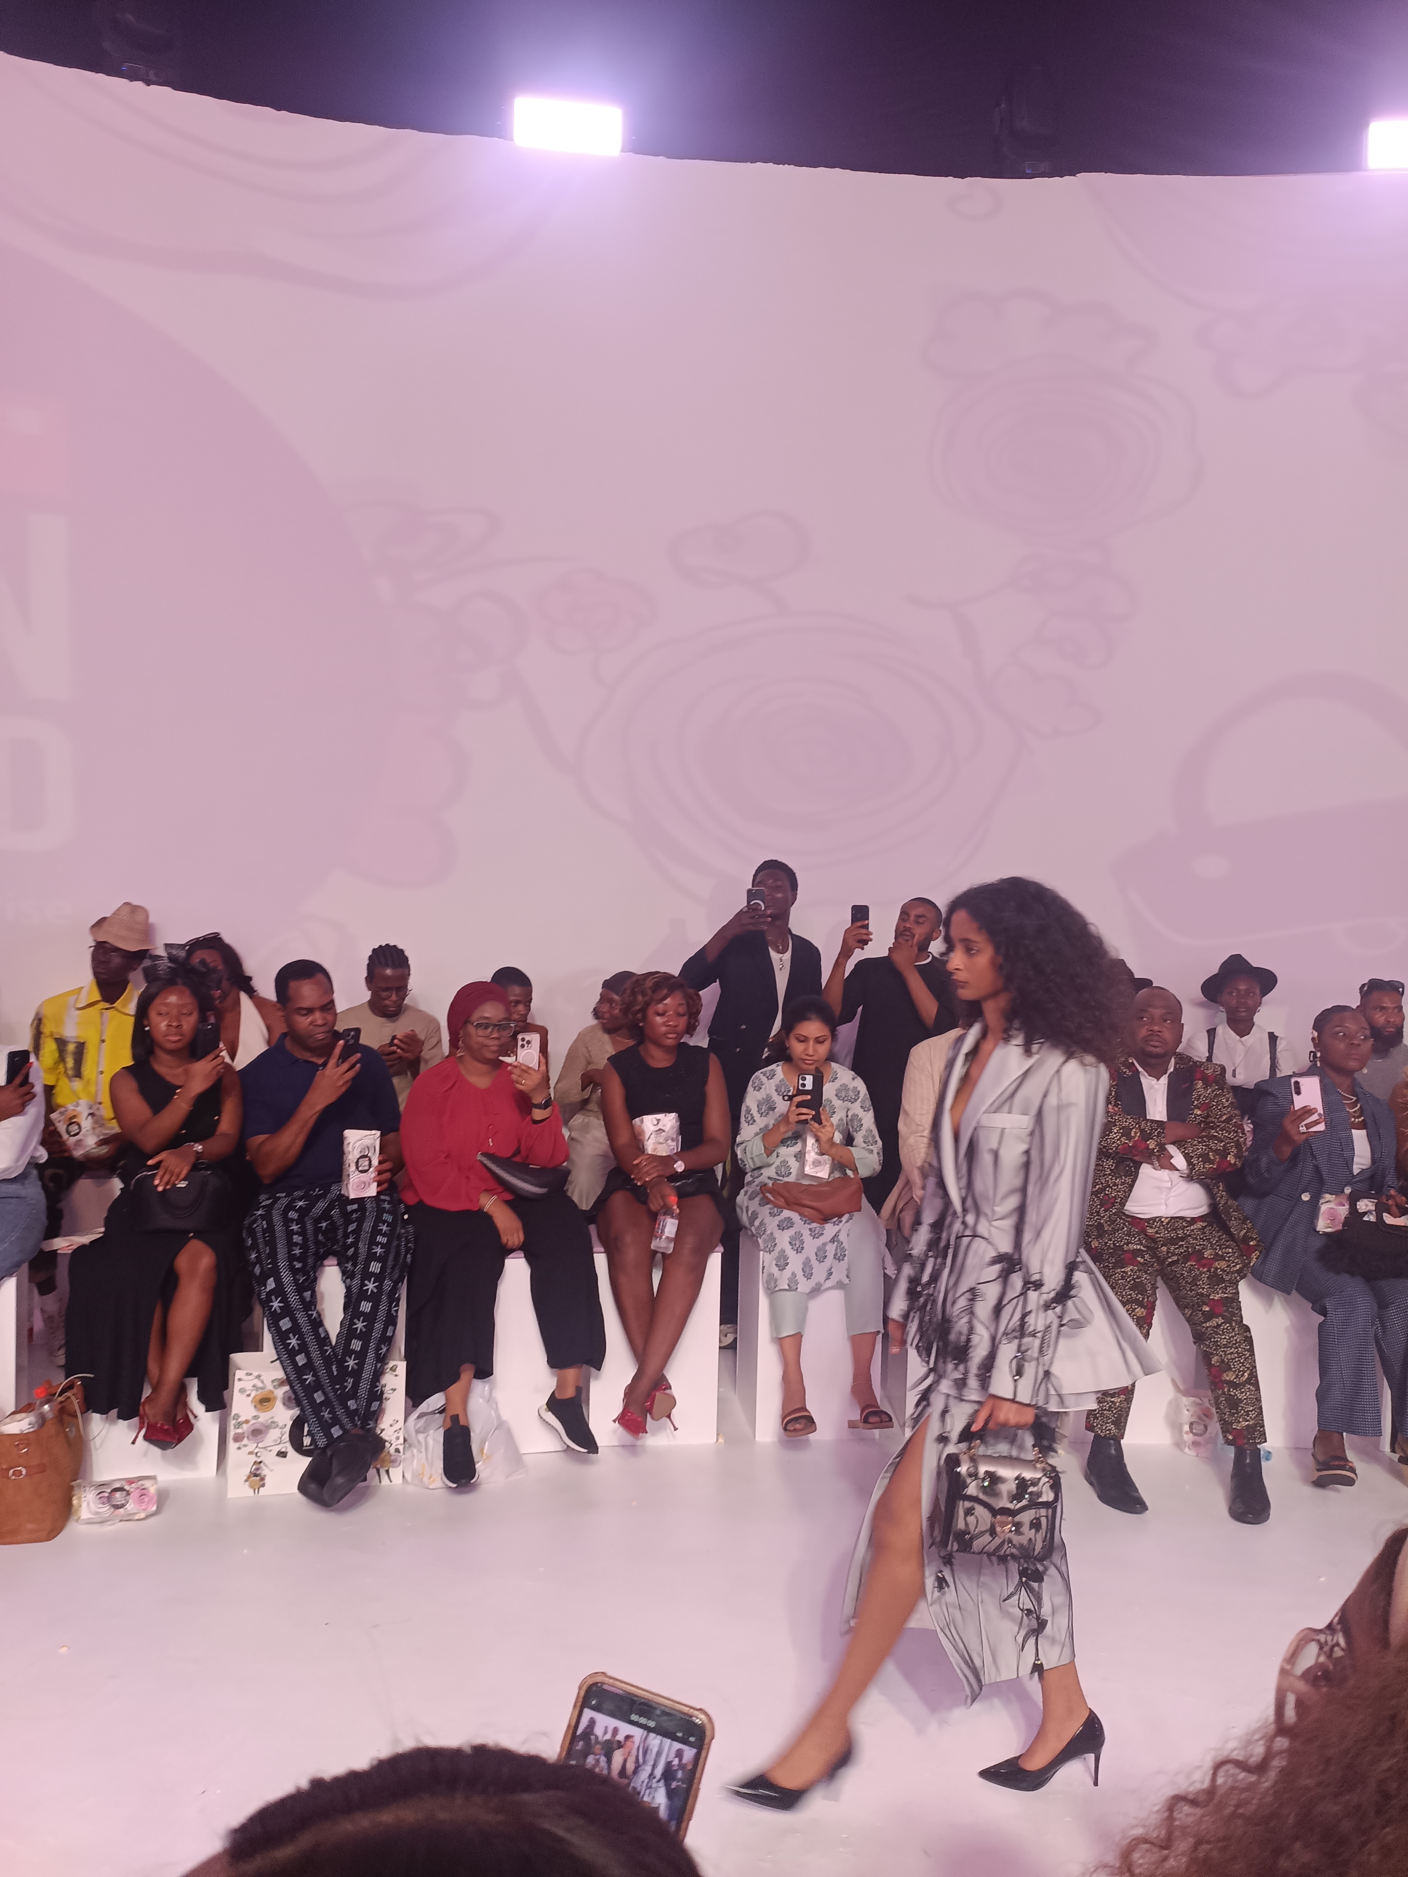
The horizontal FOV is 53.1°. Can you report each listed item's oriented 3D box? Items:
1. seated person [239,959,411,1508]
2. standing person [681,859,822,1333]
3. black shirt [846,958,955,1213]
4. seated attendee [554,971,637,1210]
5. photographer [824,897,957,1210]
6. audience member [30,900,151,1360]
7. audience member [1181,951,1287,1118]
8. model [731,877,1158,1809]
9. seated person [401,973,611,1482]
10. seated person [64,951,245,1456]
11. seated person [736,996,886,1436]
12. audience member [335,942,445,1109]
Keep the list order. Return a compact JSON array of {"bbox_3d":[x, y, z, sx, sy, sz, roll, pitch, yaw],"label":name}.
[{"bbox_3d":[-1.129,0.839,4.250,0.530,1.500,0.740,1,2,-8],"label":"seated person"},{"bbox_3d":[0.179,0.655,5.300,0.540,1.860,0.480,1,2,-10],"label":"standing person"},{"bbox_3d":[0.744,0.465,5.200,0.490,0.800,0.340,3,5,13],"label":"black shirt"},{"bbox_3d":[-0.328,0.828,5.306,0.510,1.390,0.750,2,3,0],"label":"seated attendee"},{"bbox_3d":[0.725,0.724,5.300,0.540,1.750,0.450,2,2,12],"label":"photographer"},{"bbox_3d":[-2.167,0.679,5.100,0.530,1.610,0.760,1,3,-10],"label":"audience member"},{"bbox_3d":[1.966,0.840,5.200,0.460,1.530,0.600,2,2,12],"label":"audience member"},{"bbox_3d":[0.479,0.780,2.800,0.800,1.805,0.480,1,2,-10],"label":"model"},{"bbox_3d":[-0.639,0.847,4.376,0.600,1.400,0.740,1,3,-9],"label":"seated person"},{"bbox_3d":[-1.619,0.773,4.200,0.530,1.370,0.630,1,2,-10],"label":"seated person"},{"bbox_3d":[0.341,0.870,4.580,0.490,1.350,0.630,1,2,-3],"label":"seated person"},{"bbox_3d":[-1.179,0.769,5.234,0.500,1.470,0.750,1,3,-8],"label":"audience member"}]

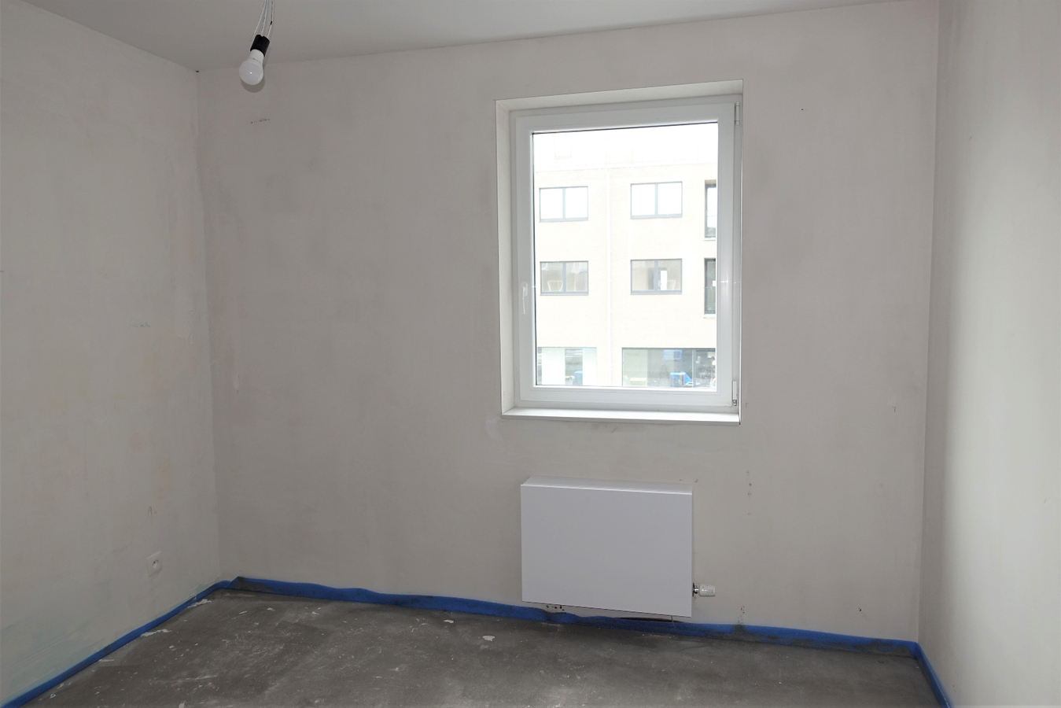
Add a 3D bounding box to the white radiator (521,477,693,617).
[{"bbox_3d":[0.319,0.793,2.953,0.697,0.502,0.140,0,5,14],"label":"white radiator"}]

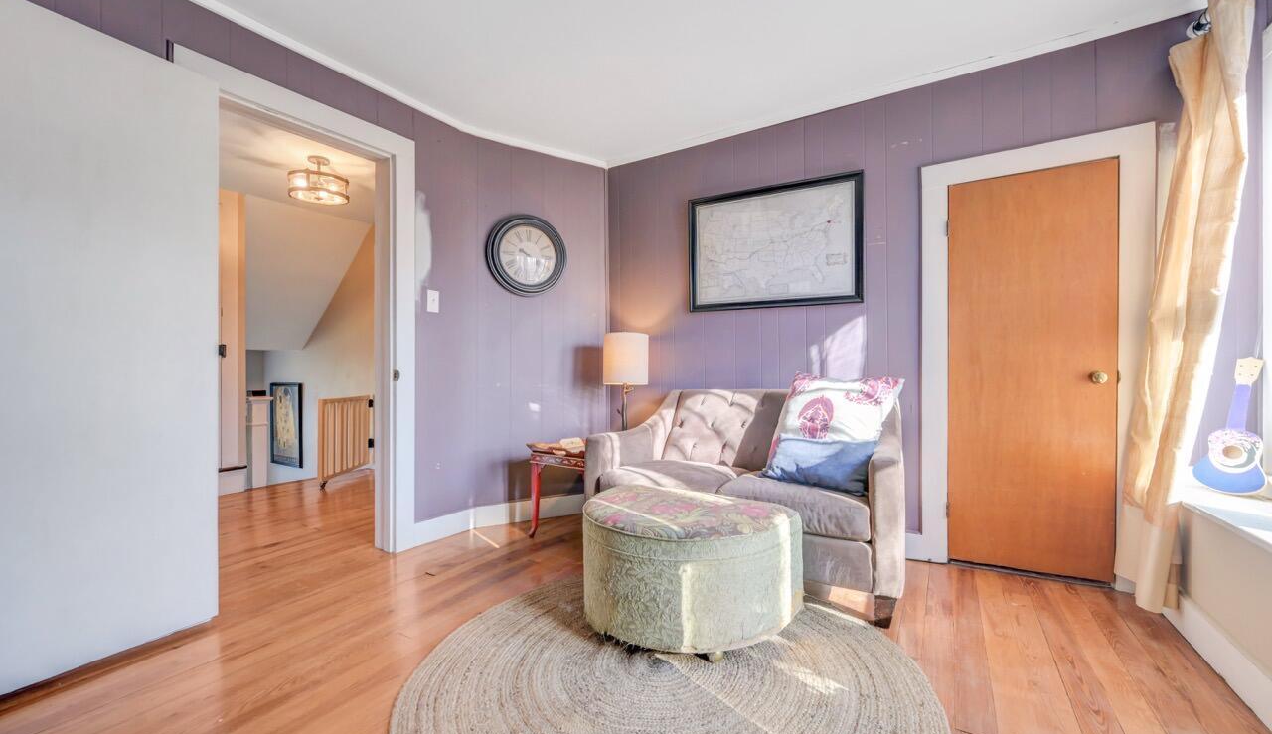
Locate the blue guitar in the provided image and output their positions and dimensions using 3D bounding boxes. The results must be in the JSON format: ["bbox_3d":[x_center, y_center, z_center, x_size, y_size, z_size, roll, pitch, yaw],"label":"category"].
[{"bbox_3d":[2.290,0.230,1.890,0.190,0.550,0.065,10,-3,34],"label":"blue guitar"}]

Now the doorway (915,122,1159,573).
[{"bbox_3d":[1.795,-0.025,2.270,0.830,1.950,0.110,0,0,30],"label":"doorway"}]

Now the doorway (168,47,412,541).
[{"bbox_3d":[-1.500,-0.120,2.255,0.160,2.140,0.950,0,0,34],"label":"doorway"}]

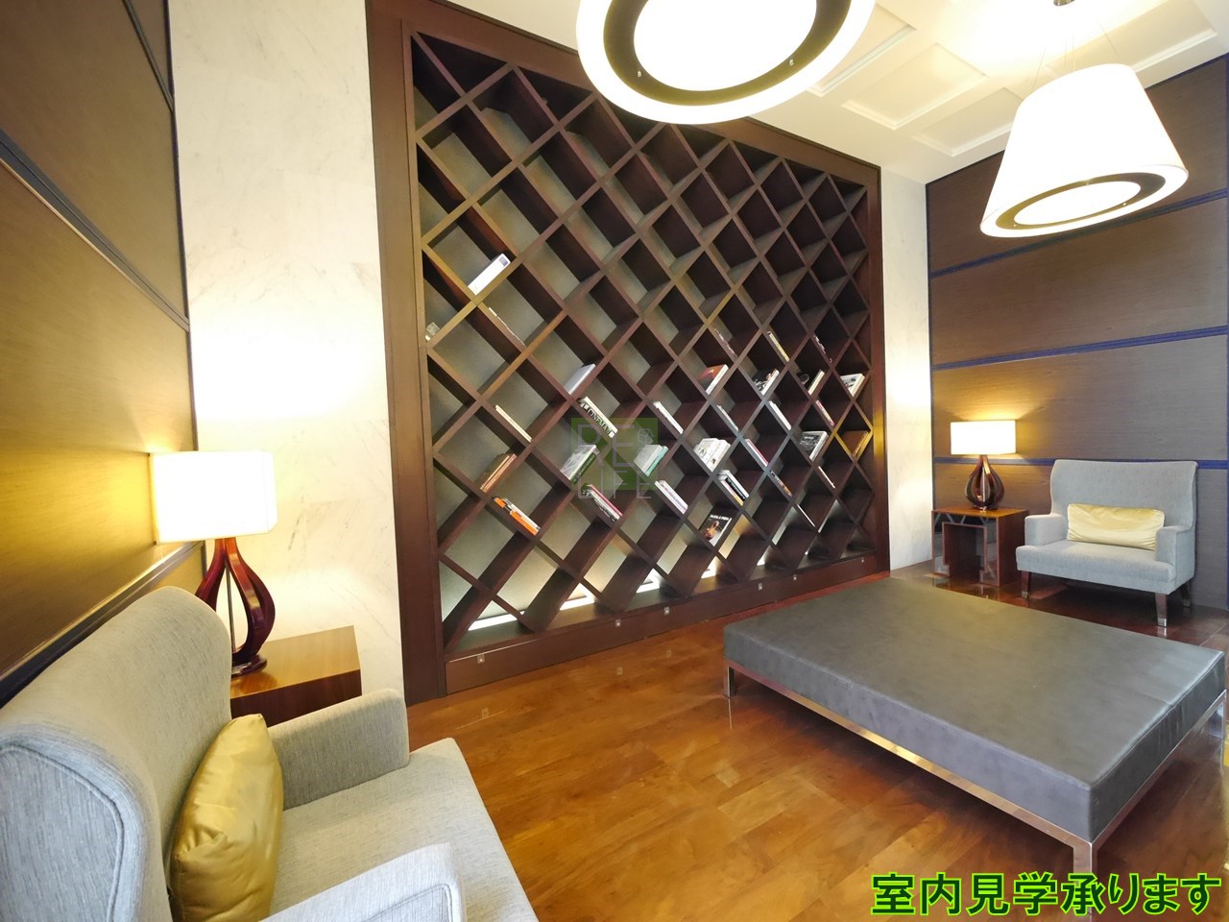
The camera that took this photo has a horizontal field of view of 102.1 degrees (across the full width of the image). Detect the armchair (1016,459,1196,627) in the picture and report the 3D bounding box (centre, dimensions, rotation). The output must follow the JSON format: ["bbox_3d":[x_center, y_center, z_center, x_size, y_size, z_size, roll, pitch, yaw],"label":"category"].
[{"bbox_3d":[3.504,0.527,3.562,0.724,1.012,0.787,-4,3,-29],"label":"armchair"}]

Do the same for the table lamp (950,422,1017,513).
[{"bbox_3d":[3.261,0.045,4.406,0.299,0.788,0.352,-4,3,-29],"label":"table lamp"}]

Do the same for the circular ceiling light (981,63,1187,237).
[{"bbox_3d":[2.548,-1.730,2.767,0.858,0.611,0.858,-3,2,0],"label":"circular ceiling light"}]

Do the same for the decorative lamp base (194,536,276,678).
[{"bbox_3d":[-1.376,0.512,1.785,0.271,0.496,0.271,-4,3,-29],"label":"decorative lamp base"}]

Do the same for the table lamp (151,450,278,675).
[{"bbox_3d":[-1.384,0.364,1.778,0.285,0.792,0.340,-4,3,-29],"label":"table lamp"}]

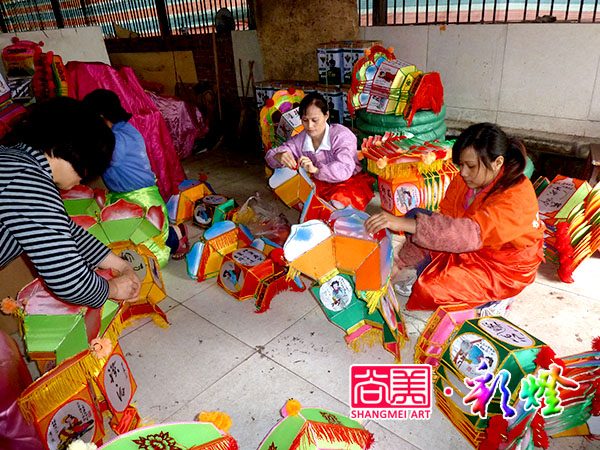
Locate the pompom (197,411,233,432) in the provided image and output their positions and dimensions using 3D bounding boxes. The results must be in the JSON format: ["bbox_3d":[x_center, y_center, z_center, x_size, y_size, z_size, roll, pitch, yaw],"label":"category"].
[{"bbox_3d":[-0.213,0.490,1.080,0.075,0.050,0.060,-5,25,0],"label":"pompom"}]

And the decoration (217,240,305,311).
[{"bbox_3d":[-0.203,0.244,2.229,0.350,0.310,0.340,17,32,40],"label":"decoration"}]

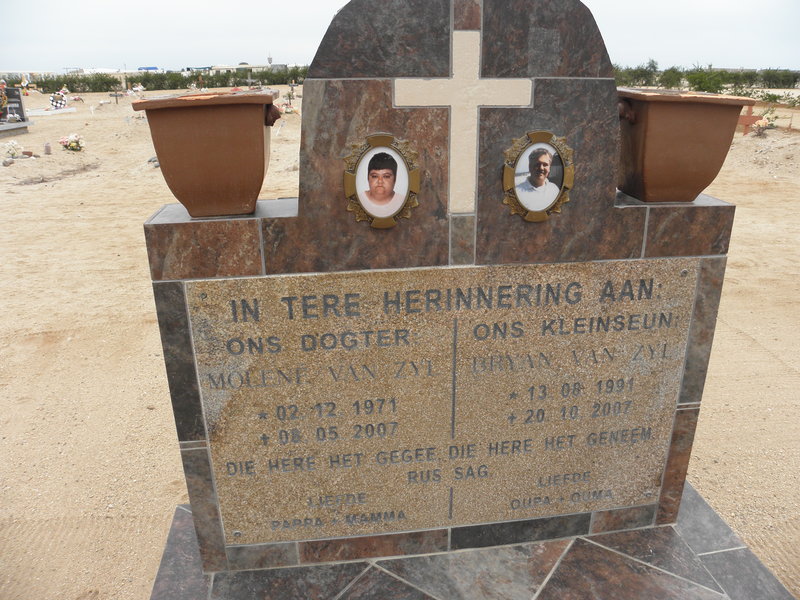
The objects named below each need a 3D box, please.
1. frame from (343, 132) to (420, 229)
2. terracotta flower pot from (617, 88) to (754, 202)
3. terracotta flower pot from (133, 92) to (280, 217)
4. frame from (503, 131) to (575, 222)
[{"bbox_3d":[-0.029,-0.202,1.040,0.131,0.162,0.018,-3,21,-7],"label":"frame"},{"bbox_3d":[0.525,-0.306,1.194,0.217,0.203,0.217,-2,21,-4],"label":"terracotta flower pot"},{"bbox_3d":[-0.325,-0.261,1.081,0.217,0.203,0.217,-3,21,-8],"label":"terracotta flower pot"},{"bbox_3d":[0.251,-0.217,1.073,0.131,0.162,0.018,-3,21,-7],"label":"frame"}]

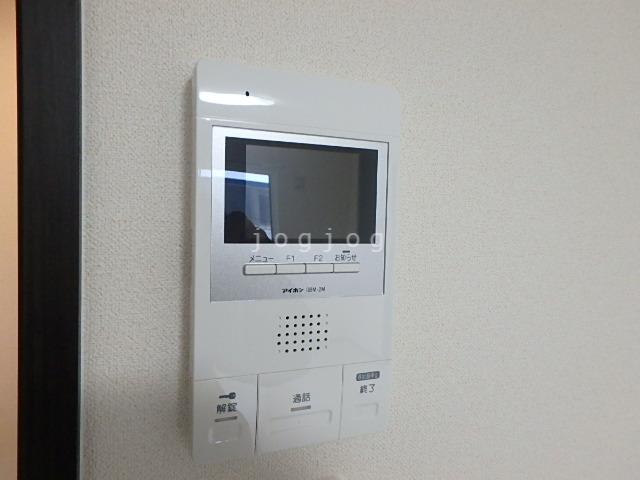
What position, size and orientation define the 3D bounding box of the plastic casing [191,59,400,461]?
[{"bbox_3d":[-0.015,0.014,0.278,0.125,0.223,0.028,0,4,-21],"label":"plastic casing"}]

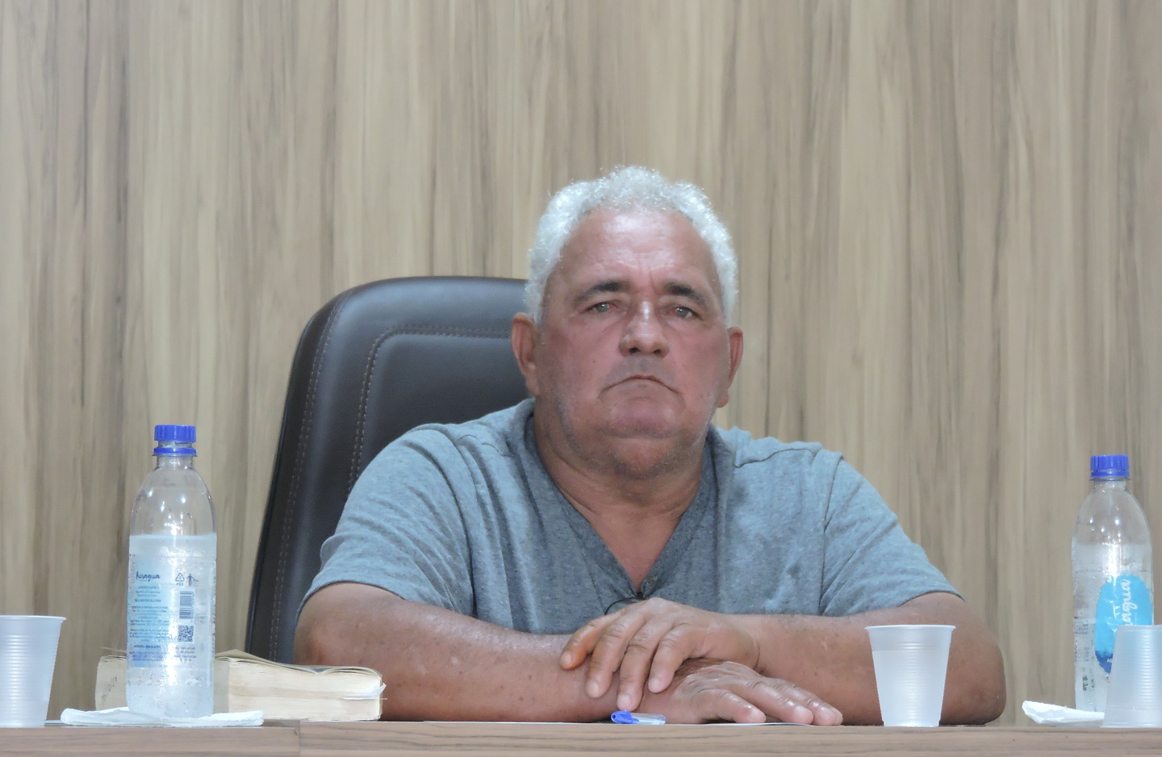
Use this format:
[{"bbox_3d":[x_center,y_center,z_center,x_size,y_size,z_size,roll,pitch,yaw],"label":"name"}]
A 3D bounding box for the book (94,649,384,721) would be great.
[{"bbox_3d":[-0.270,0.245,4.873,0.139,0.050,0.203,3,-6,-35],"label":"book"}]

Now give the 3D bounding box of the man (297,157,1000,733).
[{"bbox_3d":[0.056,0.447,5.020,0.570,1.230,0.680,0,-5,-4],"label":"man"}]

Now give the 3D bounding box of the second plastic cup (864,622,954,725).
[{"bbox_3d":[0.254,0.230,4.790,0.071,0.080,0.071,0,-5,0],"label":"second plastic cup"}]

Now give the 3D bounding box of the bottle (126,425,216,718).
[{"bbox_3d":[-0.299,0.142,4.560,0.064,0.215,0.064,0,-5,0],"label":"bottle"}]

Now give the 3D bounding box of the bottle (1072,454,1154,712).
[{"bbox_3d":[0.421,0.166,4.910,0.065,0.211,0.065,0,-5,0],"label":"bottle"}]

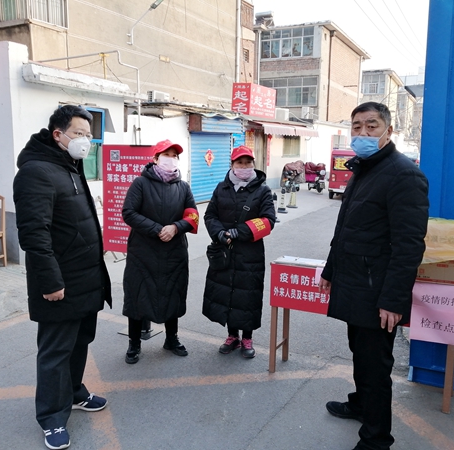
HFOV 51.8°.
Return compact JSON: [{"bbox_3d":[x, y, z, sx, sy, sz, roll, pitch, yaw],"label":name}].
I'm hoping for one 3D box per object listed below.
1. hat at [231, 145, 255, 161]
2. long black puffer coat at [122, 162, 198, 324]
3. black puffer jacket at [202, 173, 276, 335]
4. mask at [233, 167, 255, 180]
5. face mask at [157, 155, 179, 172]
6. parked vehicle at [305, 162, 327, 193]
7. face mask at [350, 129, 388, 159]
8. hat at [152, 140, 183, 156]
[{"bbox_3d":[0.117,-0.513,3.321,0.175,0.120,0.240,0,10,-2],"label":"hat"},{"bbox_3d":[-0.487,0.140,3.380,0.540,1.170,0.400,-2,10,-18],"label":"long black puffer coat"},{"bbox_3d":[0.091,0.193,3.429,0.520,1.173,0.400,2,10,8],"label":"black puffer jacket"},{"bbox_3d":[0.123,-0.361,3.285,0.150,0.105,0.090,0,10,-2],"label":"mask"},{"bbox_3d":[-0.406,-0.426,3.245,0.145,0.125,0.090,-6,12,-36],"label":"face mask"},{"bbox_3d":[3.171,-1.669,16.545,0.680,1.070,1.600,0,10,-5],"label":"parked vehicle"},{"bbox_3d":[0.673,-0.389,2.235,0.145,0.135,0.115,10,13,43],"label":"face mask"},{"bbox_3d":[-0.406,-0.534,3.268,0.175,0.120,0.240,-7,4,-38],"label":"hat"}]

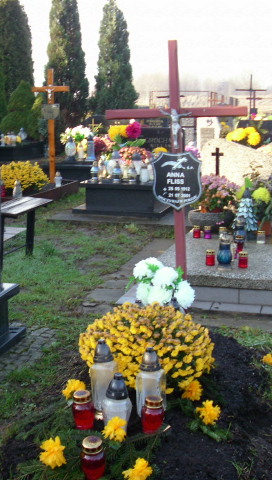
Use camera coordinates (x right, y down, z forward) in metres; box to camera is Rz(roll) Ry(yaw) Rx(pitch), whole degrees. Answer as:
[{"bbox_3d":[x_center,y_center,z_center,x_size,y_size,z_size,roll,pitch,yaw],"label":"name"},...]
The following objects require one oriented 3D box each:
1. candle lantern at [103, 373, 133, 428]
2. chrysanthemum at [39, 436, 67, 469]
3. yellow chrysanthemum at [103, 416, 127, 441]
[{"bbox_3d":[-0.060,0.542,2.304,0.100,0.189,0.100,0,12,0],"label":"candle lantern"},{"bbox_3d":[-0.275,0.699,2.250,0.090,0.085,0.080,-2,12,-8],"label":"chrysanthemum"},{"bbox_3d":[-0.073,0.643,2.320,0.083,0.088,0.075,0,11,0],"label":"yellow chrysanthemum"}]

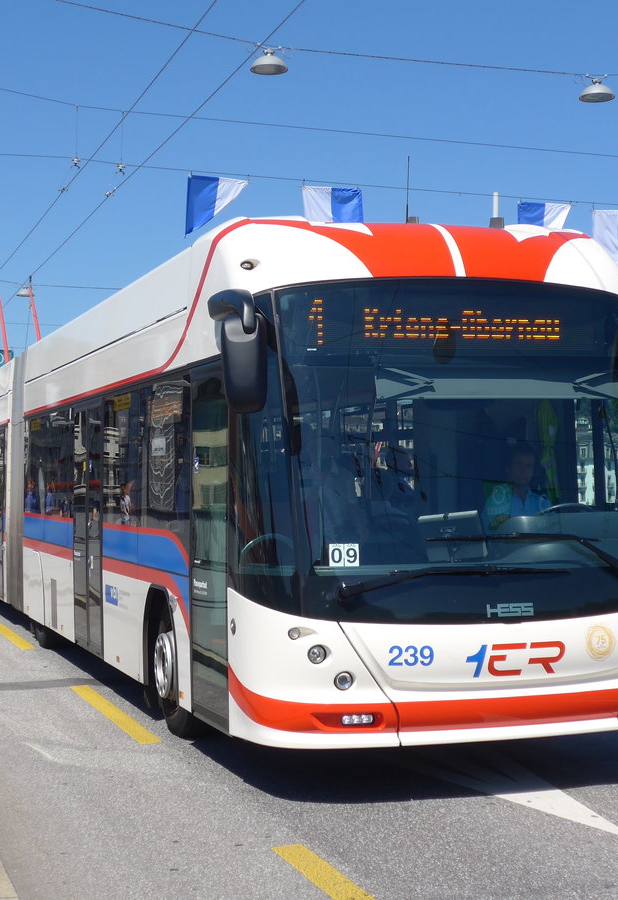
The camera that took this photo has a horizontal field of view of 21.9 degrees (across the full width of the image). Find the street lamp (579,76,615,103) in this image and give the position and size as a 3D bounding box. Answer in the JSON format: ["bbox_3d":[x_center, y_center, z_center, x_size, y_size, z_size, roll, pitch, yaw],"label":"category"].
[{"bbox_3d":[4.396,-5.521,24.300,0.550,0.320,0.550,0,-2,0],"label":"street lamp"}]

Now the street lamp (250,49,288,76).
[{"bbox_3d":[-0.570,-5.625,23.000,0.545,0.320,0.545,0,-2,0],"label":"street lamp"}]

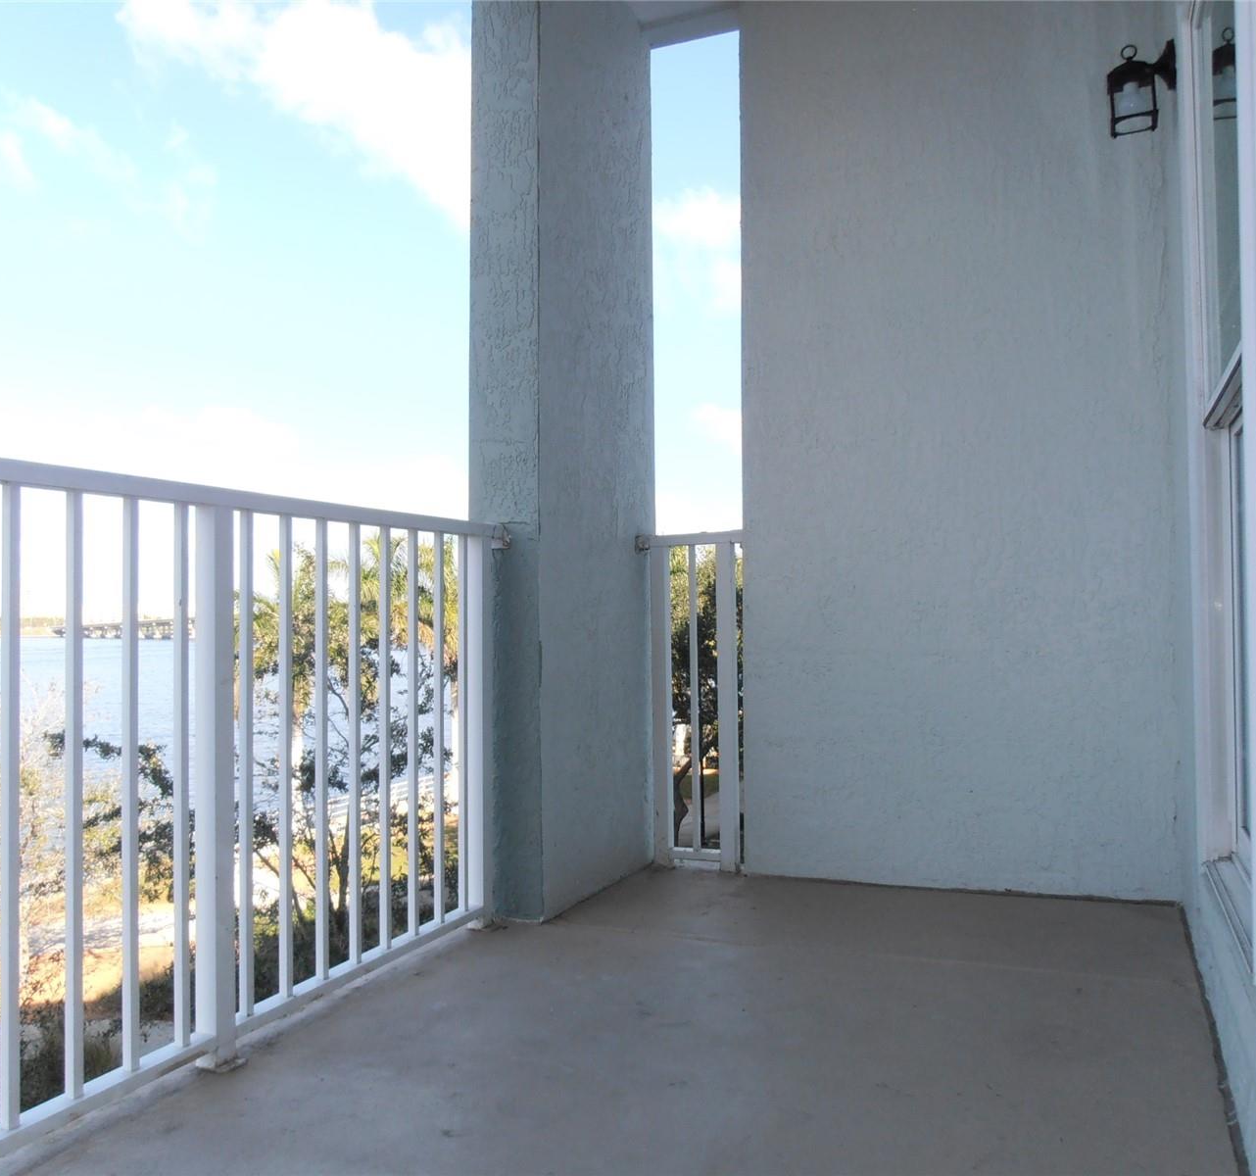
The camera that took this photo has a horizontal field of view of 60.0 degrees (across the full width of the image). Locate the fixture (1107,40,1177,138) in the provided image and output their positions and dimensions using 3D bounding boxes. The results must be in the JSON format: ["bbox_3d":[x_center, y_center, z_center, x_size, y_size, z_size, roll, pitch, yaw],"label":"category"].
[{"bbox_3d":[1.278,-1.241,2.700,0.155,0.230,0.120,-1,-2,24],"label":"fixture"}]

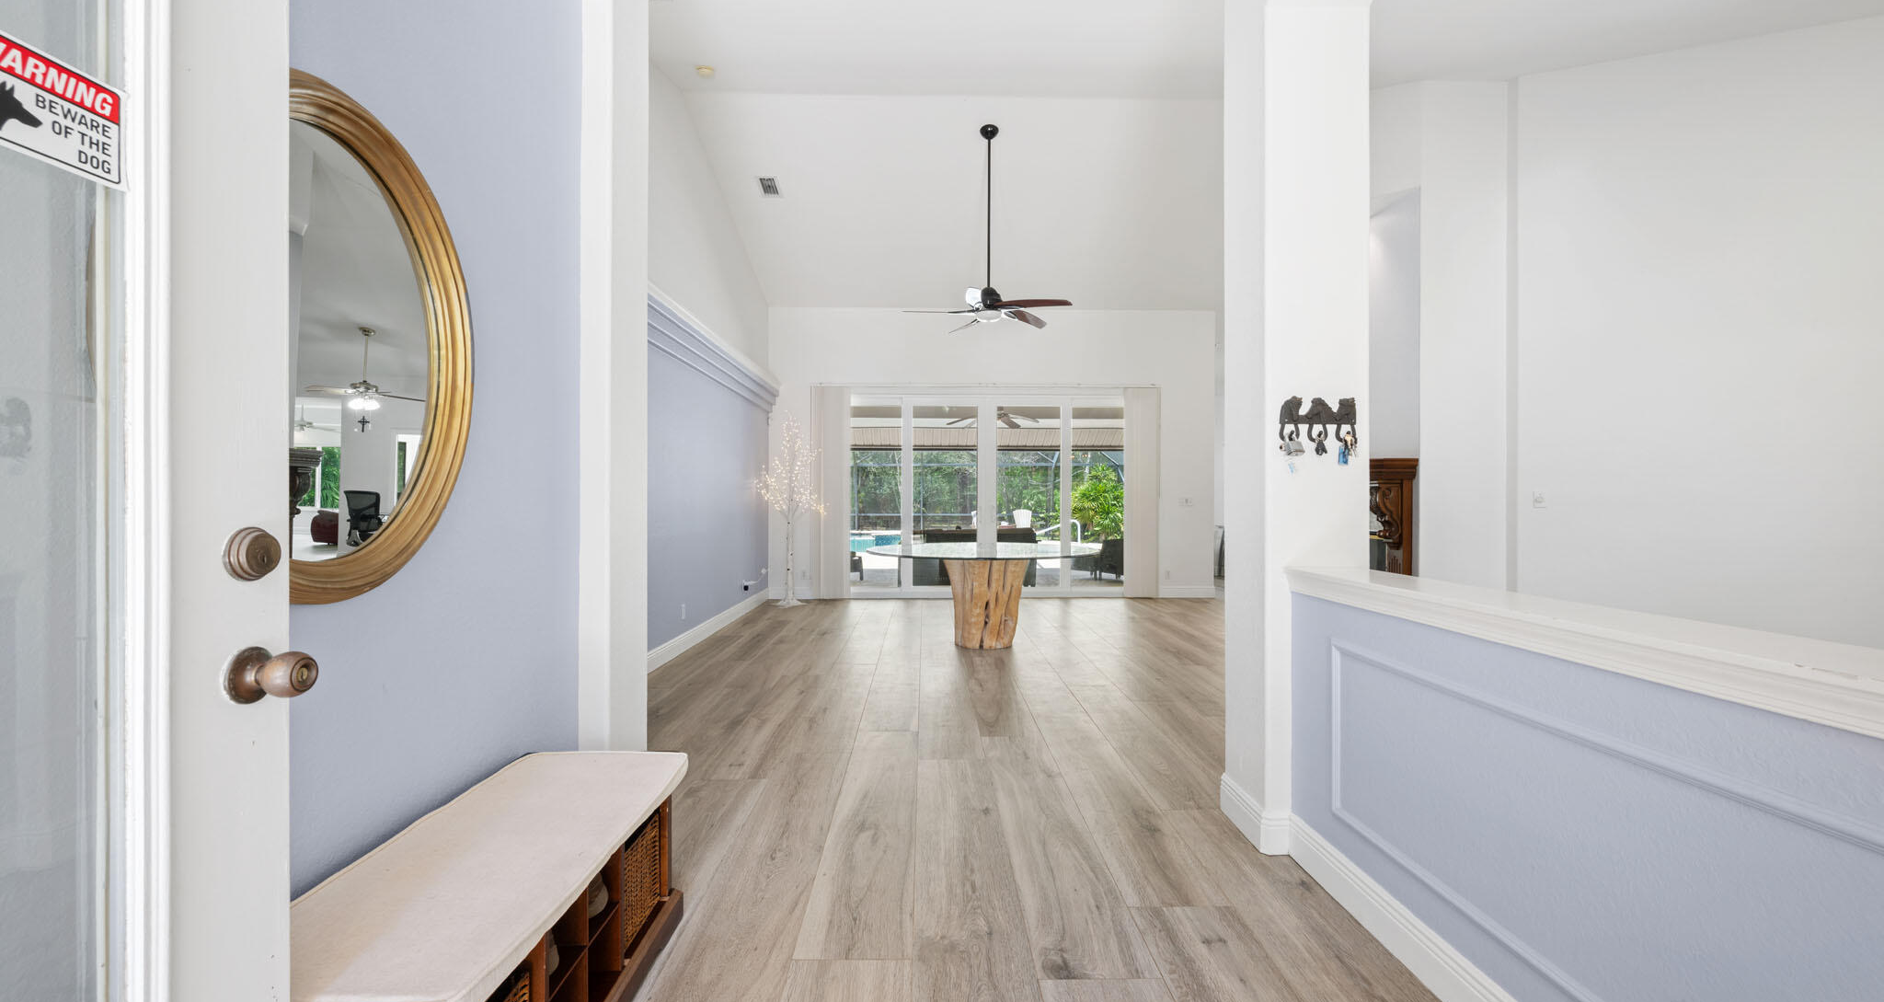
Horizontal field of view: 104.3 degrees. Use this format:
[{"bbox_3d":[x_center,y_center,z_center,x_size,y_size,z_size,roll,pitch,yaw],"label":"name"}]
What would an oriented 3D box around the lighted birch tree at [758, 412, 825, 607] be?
[{"bbox_3d":[-1.670,0.075,8.120,0.760,2.120,0.660,0,0,-2],"label":"lighted birch tree"}]

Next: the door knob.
[{"bbox_3d":[-0.769,0.201,0.845,0.070,0.066,0.066,0,0,-1],"label":"door knob"}]

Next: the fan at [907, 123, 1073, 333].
[{"bbox_3d":[0.368,-2.200,5.815,1.370,1.572,1.370,0,0,-1],"label":"fan"}]

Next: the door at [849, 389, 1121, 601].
[{"bbox_3d":[0.535,-0.069,8.600,3.500,2.430,0.130,0,0,-1],"label":"door"}]

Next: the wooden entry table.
[{"bbox_3d":[0.344,0.768,5.908,1.850,0.755,1.850,0,0,-1],"label":"wooden entry table"}]

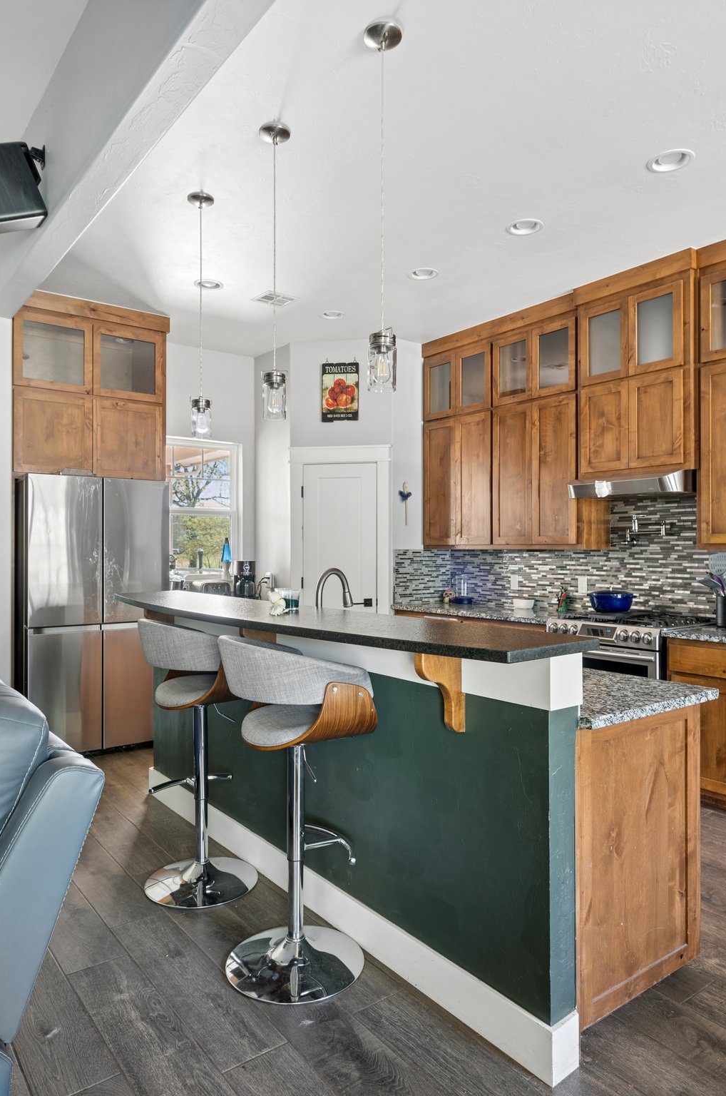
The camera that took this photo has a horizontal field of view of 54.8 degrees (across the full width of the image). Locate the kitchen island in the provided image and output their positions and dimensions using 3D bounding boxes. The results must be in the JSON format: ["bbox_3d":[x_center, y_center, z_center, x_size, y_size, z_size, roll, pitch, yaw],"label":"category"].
[{"bbox_3d":[-0.198,0.812,3.056,1.173,1.115,2.907,0,0,-38],"label":"kitchen island"}]

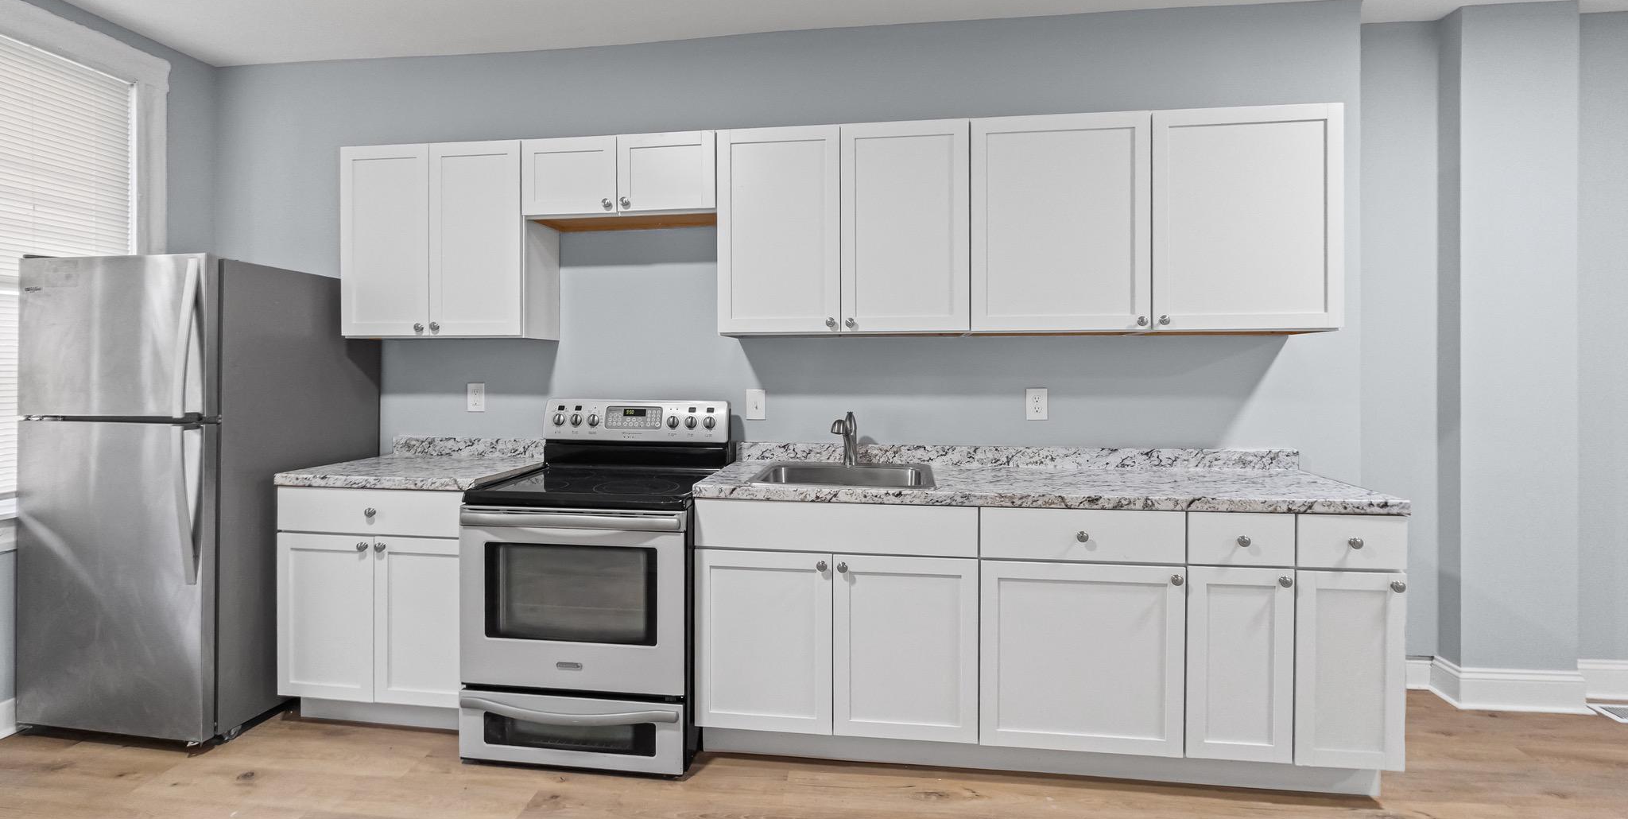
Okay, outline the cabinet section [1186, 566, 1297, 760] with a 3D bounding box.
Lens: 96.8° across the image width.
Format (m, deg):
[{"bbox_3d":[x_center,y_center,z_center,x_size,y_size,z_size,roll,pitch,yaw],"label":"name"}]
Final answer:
[{"bbox_3d":[1.298,0.753,2.414,0.301,0.574,0.550,0,1,8],"label":"cabinet section"}]

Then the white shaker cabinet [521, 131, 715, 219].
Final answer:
[{"bbox_3d":[-0.718,-0.882,2.871,0.768,0.294,0.325,0,1,8],"label":"white shaker cabinet"}]

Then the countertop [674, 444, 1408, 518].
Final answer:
[{"bbox_3d":[0.707,0.222,2.541,2.132,0.148,0.631,0,1,8],"label":"countertop"}]

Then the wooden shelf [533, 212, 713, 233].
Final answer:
[{"bbox_3d":[-0.719,-0.744,2.883,0.770,0.025,0.305,0,1,8],"label":"wooden shelf"}]

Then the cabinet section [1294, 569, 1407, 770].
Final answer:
[{"bbox_3d":[1.595,0.755,2.374,0.298,0.574,0.550,0,1,8],"label":"cabinet section"}]

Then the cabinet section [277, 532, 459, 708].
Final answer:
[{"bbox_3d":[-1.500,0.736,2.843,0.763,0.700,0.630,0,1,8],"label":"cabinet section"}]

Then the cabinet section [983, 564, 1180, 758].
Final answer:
[{"bbox_3d":[0.850,0.749,2.475,0.603,0.574,0.550,0,1,8],"label":"cabinet section"}]

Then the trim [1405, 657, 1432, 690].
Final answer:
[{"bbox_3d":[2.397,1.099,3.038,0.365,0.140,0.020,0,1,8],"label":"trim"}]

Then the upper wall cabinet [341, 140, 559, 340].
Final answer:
[{"bbox_3d":[-1.475,-0.660,2.975,0.755,0.747,0.325,0,1,8],"label":"upper wall cabinet"}]

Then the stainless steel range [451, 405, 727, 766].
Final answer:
[{"bbox_3d":[-0.752,0.561,2.670,0.762,1.184,0.730,0,1,8],"label":"stainless steel range"}]

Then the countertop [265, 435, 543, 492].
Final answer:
[{"bbox_3d":[-1.495,0.203,2.835,0.771,0.148,0.631,0,1,8],"label":"countertop"}]

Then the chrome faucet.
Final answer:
[{"bbox_3d":[0.117,0.118,2.765,0.085,0.219,0.210,1,1,14],"label":"chrome faucet"}]

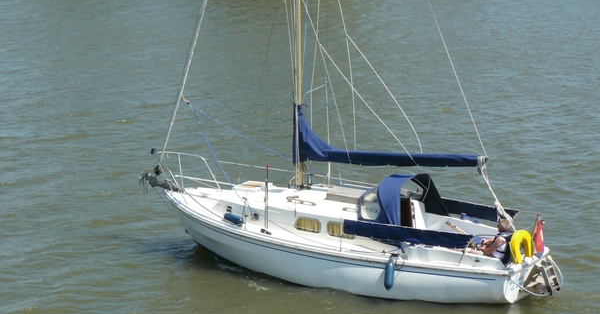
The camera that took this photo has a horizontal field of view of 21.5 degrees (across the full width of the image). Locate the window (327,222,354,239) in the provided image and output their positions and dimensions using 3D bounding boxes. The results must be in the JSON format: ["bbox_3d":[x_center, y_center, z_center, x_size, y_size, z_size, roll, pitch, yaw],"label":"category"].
[{"bbox_3d":[0.717,1.315,28.074,0.550,0.300,0.050,8,3,34],"label":"window"}]

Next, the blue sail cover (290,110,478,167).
[{"bbox_3d":[1.488,-0.181,28.328,3.780,1.060,0.300,7,14,30],"label":"blue sail cover"}]

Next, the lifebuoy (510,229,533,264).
[{"bbox_3d":[3.833,1.512,27.262,0.140,0.580,0.620,7,14,30],"label":"lifebuoy"}]

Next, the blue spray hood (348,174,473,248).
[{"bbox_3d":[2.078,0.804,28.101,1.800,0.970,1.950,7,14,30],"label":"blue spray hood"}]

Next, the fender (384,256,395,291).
[{"bbox_3d":[1.543,2.017,27.280,0.170,0.600,0.170,-1,12,0],"label":"fender"}]

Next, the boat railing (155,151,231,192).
[{"bbox_3d":[-2.298,0.375,30.786,1.250,0.800,1.200,7,14,30],"label":"boat railing"}]

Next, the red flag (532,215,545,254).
[{"bbox_3d":[4.097,1.350,27.242,0.260,0.700,0.140,7,14,30],"label":"red flag"}]

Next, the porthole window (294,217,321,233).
[{"bbox_3d":[0.152,1.229,28.403,0.550,0.300,0.050,8,3,34],"label":"porthole window"}]

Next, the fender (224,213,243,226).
[{"bbox_3d":[-1.193,1.155,29.037,0.170,0.170,0.580,-9,15,-33],"label":"fender"}]

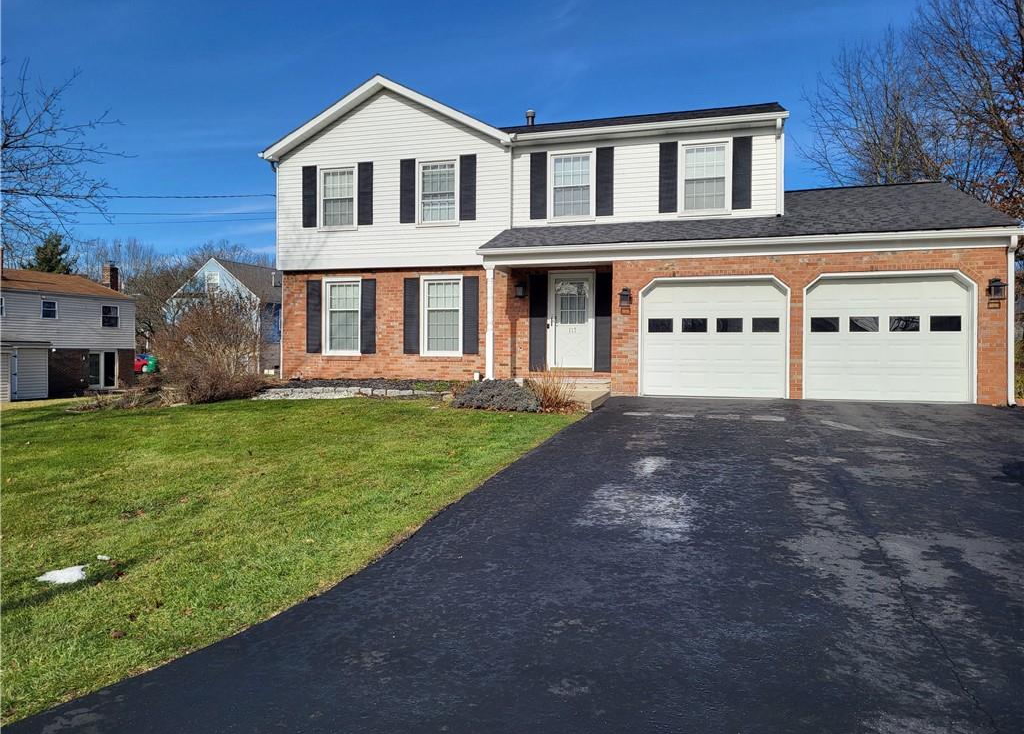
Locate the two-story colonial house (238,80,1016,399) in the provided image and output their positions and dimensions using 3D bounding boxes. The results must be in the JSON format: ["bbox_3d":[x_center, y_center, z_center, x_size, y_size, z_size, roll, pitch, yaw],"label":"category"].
[{"bbox_3d":[2.433,-3.043,19.613,15.396,7.079,10.573,1,1,18],"label":"two-story colonial house"}]

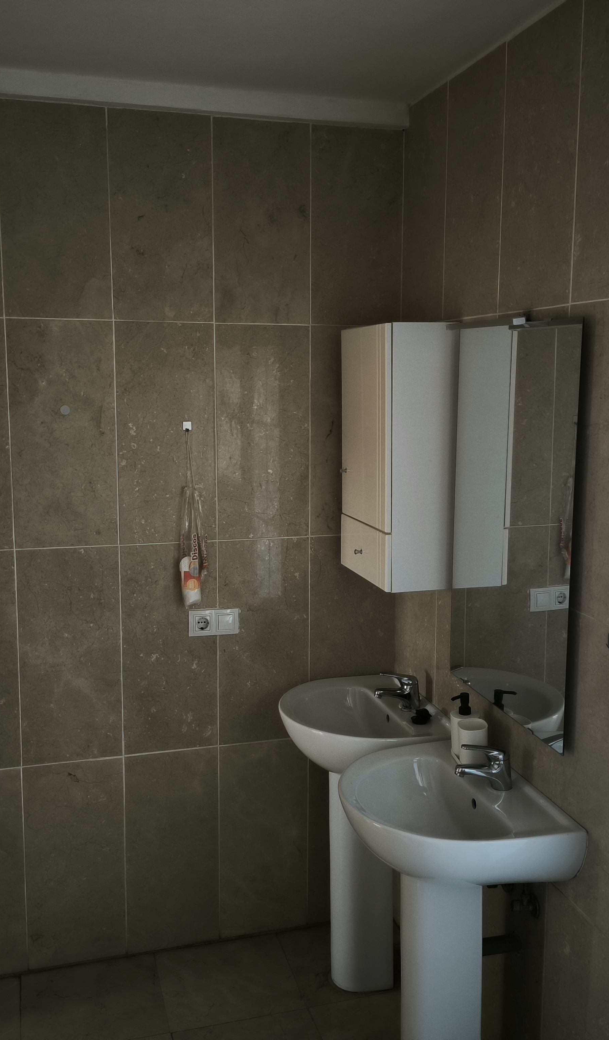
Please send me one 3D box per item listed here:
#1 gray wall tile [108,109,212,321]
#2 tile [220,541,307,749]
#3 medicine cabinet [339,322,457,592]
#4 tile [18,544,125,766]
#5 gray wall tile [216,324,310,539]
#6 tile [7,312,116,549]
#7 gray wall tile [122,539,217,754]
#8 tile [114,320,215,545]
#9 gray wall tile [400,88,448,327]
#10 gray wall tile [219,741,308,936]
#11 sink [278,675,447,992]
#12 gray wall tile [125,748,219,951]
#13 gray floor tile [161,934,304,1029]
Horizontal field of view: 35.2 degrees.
[{"bbox_3d":[-0.411,-0.871,2.779,0.297,0.582,0.015,-2,9,-16],"label":"gray wall tile"},{"bbox_3d":[-0.125,0.377,2.963,0.288,0.639,0.010,-2,9,-16],"label":"tile"},{"bbox_3d":[0.272,-0.191,2.787,0.213,0.720,0.385,-2,9,-16],"label":"medicine cabinet"},{"bbox_3d":[-0.685,0.398,2.804,0.288,0.639,0.010,-2,9,-16],"label":"tile"},{"bbox_3d":[-0.127,-0.266,2.950,0.299,0.659,0.015,-2,9,-16],"label":"gray wall tile"},{"bbox_3d":[-0.700,-0.244,2.783,0.299,0.659,0.015,-2,9,-16],"label":"tile"},{"bbox_3d":[-0.417,0.398,2.968,0.297,0.658,0.015,-2,9,-16],"label":"gray wall tile"},{"bbox_3d":[-0.414,-0.255,2.871,0.297,0.658,0.015,-2,9,-16],"label":"tile"},{"bbox_3d":[0.352,-0.900,2.825,0.015,0.636,0.319,-2,9,-16],"label":"gray wall tile"},{"bbox_3d":[-0.133,1.038,3.143,0.299,0.658,0.015,-2,9,-16],"label":"gray wall tile"},{"bbox_3d":[0.154,0.970,2.901,0.463,0.867,0.562,-2,9,-16],"label":"sink"},{"bbox_3d":[-0.420,1.051,3.066,0.297,0.659,0.015,-2,9,-16],"label":"gray wall tile"},{"bbox_3d":[-0.231,1.413,2.934,0.400,0.015,0.395,-2,9,-16],"label":"gray floor tile"}]

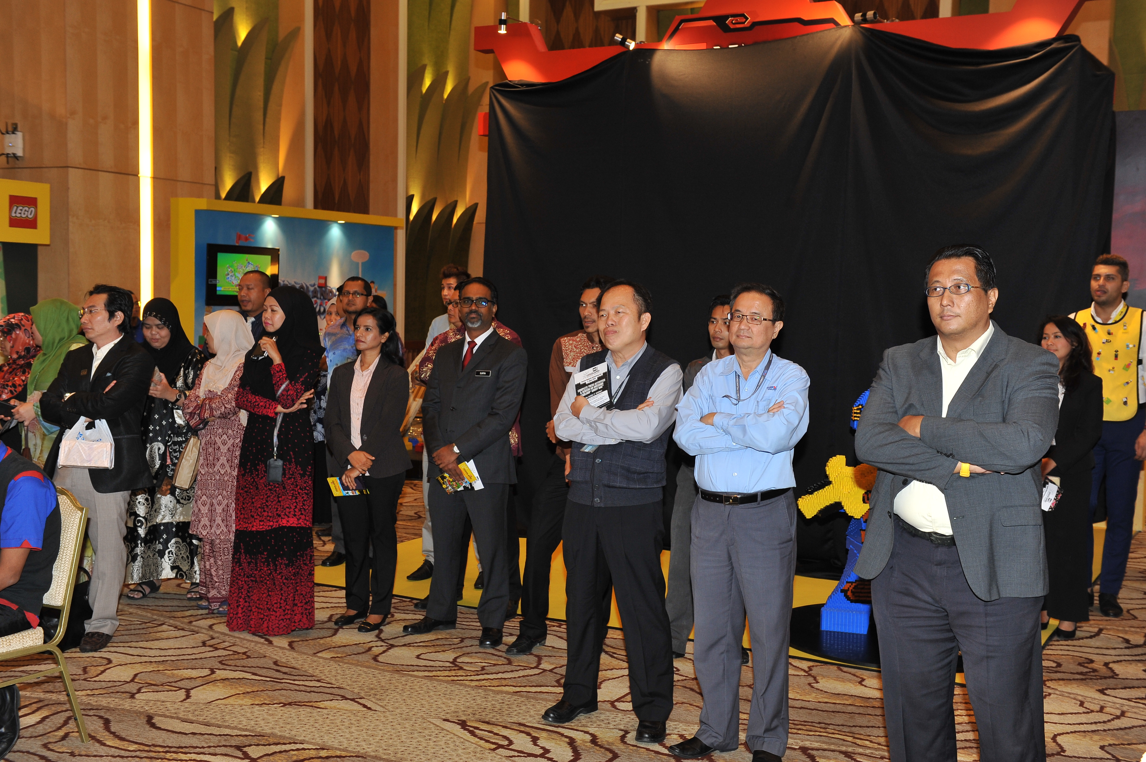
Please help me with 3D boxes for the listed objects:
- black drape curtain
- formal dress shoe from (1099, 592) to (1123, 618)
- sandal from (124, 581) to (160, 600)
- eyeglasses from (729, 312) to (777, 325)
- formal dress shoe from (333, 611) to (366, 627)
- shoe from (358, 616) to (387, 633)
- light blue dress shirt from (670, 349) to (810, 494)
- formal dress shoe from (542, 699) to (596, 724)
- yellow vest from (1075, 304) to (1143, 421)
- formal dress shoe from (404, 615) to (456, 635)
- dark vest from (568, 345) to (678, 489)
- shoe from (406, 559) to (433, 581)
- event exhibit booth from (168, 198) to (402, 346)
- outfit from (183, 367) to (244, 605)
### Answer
[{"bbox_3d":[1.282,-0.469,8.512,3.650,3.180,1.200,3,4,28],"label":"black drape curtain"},{"bbox_3d":[2.874,1.175,7.151,0.108,0.105,0.300,2,5,16],"label":"formal dress shoe"},{"bbox_3d":[-2.263,1.091,7.075,0.092,0.080,0.240,2,4,20],"label":"sandal"},{"bbox_3d":[0.640,-0.221,4.741,0.138,0.038,0.135,7,5,34],"label":"eyeglasses"},{"bbox_3d":[-1.103,1.164,6.690,0.085,0.070,0.240,4,5,38],"label":"formal dress shoe"},{"bbox_3d":[-0.955,1.169,6.566,0.085,0.075,0.240,4,5,35],"label":"shoe"},{"bbox_3d":[0.591,0.143,4.680,0.480,0.510,0.330,3,4,28],"label":"light blue dress shirt"},{"bbox_3d":[-0.004,1.258,5.261,0.280,0.105,0.105,-2,5,-42],"label":"formal dress shoe"},{"bbox_3d":[2.775,-0.095,6.920,0.360,0.600,0.260,3,5,33],"label":"yellow vest"},{"bbox_3d":[-0.688,1.146,6.428,0.285,0.100,0.105,-1,4,-20],"label":"formal dress shoe"},{"bbox_3d":[0.178,0.164,5.050,0.430,0.570,0.300,3,4,31],"label":"dark vest"},{"bbox_3d":[-0.817,1.070,7.655,0.290,0.105,0.100,-2,5,-36],"label":"shoe"},{"bbox_3d":[-2.416,-0.356,11.897,0.320,2.320,2.800,3,4,26],"label":"event exhibit booth"},{"bbox_3d":[-1.837,0.555,6.930,0.340,1.260,0.440,-1,4,-30],"label":"outfit"}]

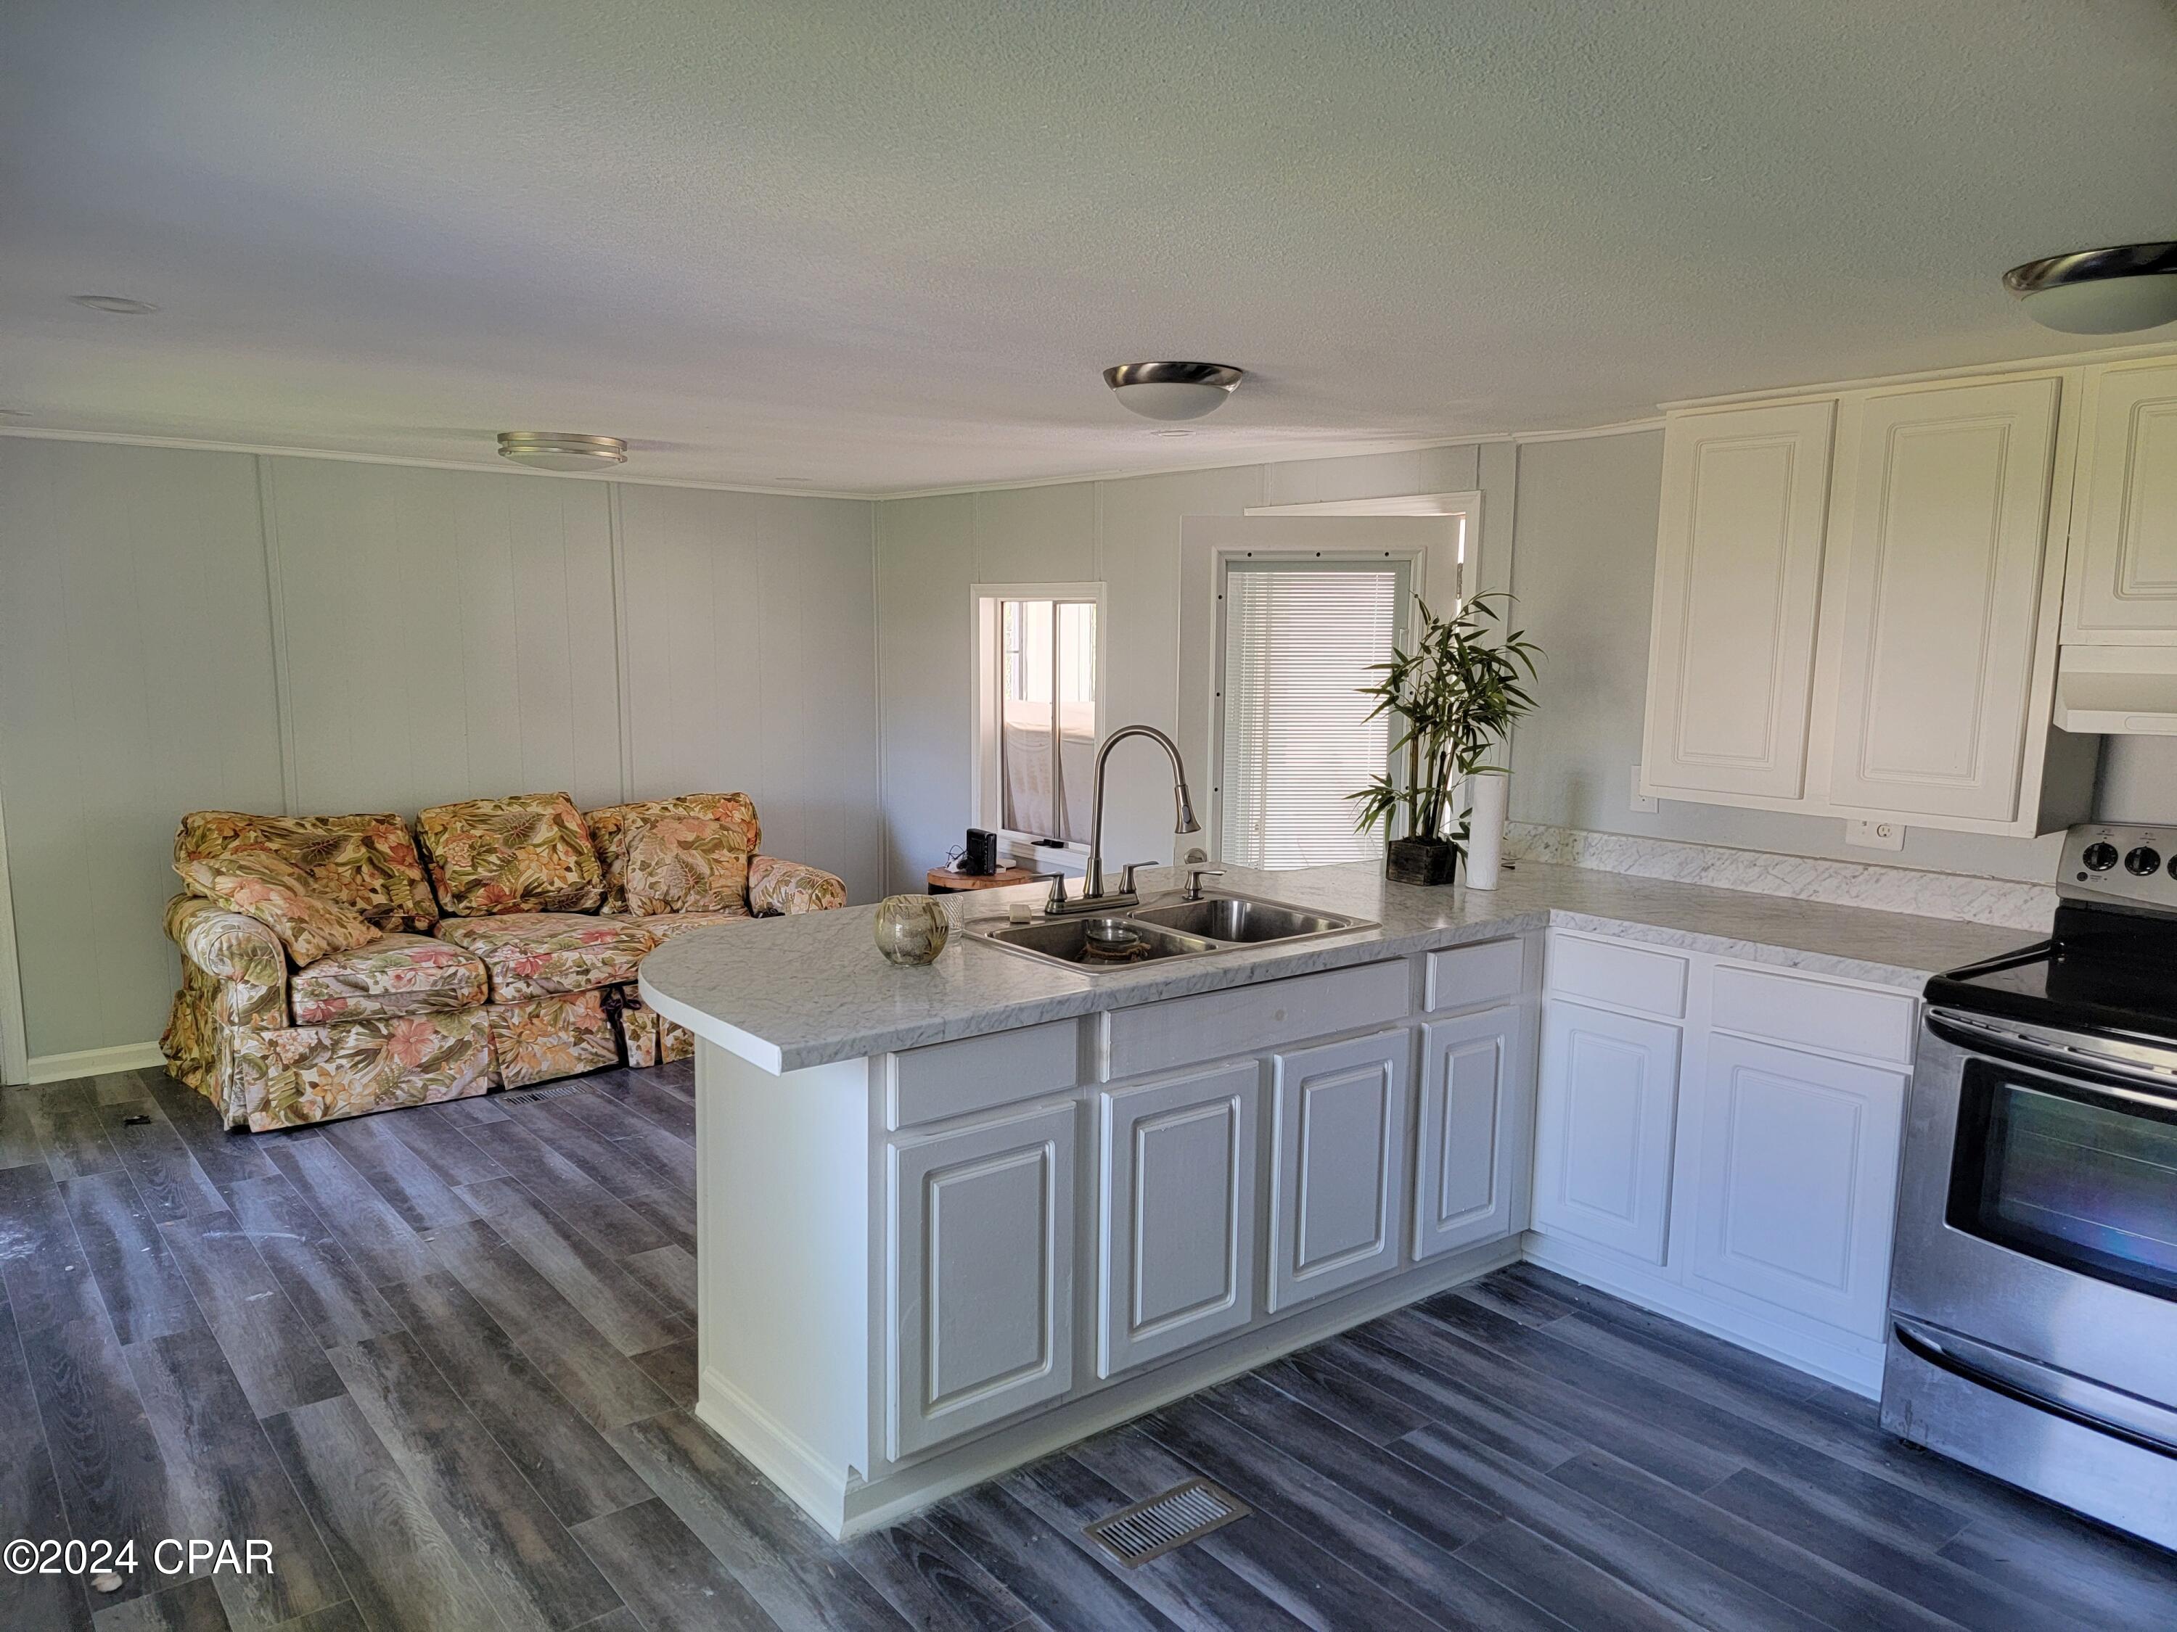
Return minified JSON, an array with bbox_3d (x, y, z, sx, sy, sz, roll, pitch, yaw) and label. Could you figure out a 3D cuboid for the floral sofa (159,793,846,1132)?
[{"bbox_3d":[-2.069,0.412,5.546,2.256,0.922,0.961,-5,9,-38],"label":"floral sofa"}]

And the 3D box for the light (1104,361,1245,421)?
[{"bbox_3d":[0.198,-0.968,3.493,0.326,0.107,0.326,1,7,0],"label":"light"}]

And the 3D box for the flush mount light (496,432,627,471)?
[{"bbox_3d":[-1.692,-1.158,4.865,0.413,0.100,0.413,-5,9,-38],"label":"flush mount light"}]

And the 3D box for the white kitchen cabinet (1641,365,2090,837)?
[{"bbox_3d":[1.852,-0.504,3.610,0.319,0.988,0.942,-5,9,-38],"label":"white kitchen cabinet"}]

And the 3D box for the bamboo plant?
[{"bbox_3d":[0.970,-0.236,4.117,0.530,0.741,0.460,1,7,0],"label":"bamboo plant"}]

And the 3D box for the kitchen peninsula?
[{"bbox_3d":[0.536,0.713,3.407,2.806,0.893,1.913,-5,9,-38],"label":"kitchen peninsula"}]

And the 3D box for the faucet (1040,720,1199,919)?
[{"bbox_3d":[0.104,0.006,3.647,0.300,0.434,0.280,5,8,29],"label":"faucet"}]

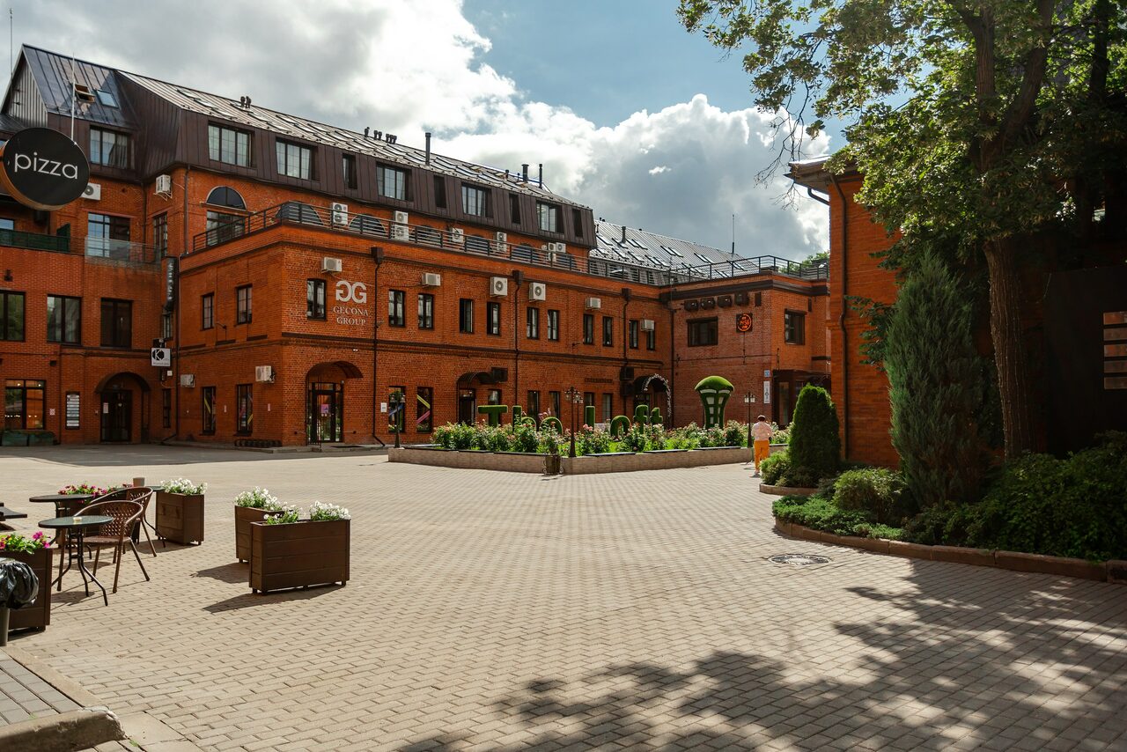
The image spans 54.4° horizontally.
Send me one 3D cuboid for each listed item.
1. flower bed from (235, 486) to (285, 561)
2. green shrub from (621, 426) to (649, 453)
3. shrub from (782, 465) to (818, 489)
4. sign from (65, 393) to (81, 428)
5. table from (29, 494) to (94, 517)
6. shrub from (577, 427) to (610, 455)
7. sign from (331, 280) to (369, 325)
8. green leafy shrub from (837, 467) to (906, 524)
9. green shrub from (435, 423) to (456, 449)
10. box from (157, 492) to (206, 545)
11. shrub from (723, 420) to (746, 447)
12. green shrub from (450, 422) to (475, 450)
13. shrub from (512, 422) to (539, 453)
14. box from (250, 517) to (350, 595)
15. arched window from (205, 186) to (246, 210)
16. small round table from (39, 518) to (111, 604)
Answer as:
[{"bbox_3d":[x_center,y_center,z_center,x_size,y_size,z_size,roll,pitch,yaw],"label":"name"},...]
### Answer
[{"bbox_3d":[-3.210,1.679,11.912,0.380,0.770,0.970,2,-3,-38],"label":"flower bed"},{"bbox_3d":[2.089,1.907,32.300,0.820,0.850,0.800,0,-2,0],"label":"green shrub"},{"bbox_3d":[5.002,2.162,23.100,0.780,0.520,0.720,0,-2,0],"label":"shrub"},{"bbox_3d":[-22.881,1.622,51.100,0.070,1.720,0.660,-2,-3,41],"label":"sign"},{"bbox_3d":[-5.769,1.742,12.590,0.630,0.700,0.630,0,-2,0],"label":"table"},{"bbox_3d":[0.866,1.846,31.253,1.000,0.820,0.950,0,-2,0],"label":"shrub"},{"bbox_3d":[-8.516,-2.903,43.800,0.080,1.780,1.850,-2,-3,39],"label":"sign"},{"bbox_3d":[4.058,1.585,14.451,0.930,0.760,0.880,-1,-2,16],"label":"green leafy shrub"},{"bbox_3d":[-3.836,1.982,35.500,0.750,0.900,0.750,0,-2,0],"label":"green shrub"},{"bbox_3d":[-4.708,1.734,13.450,0.270,0.600,0.820,2,-3,-41],"label":"box"},{"bbox_3d":[5.784,1.988,37.200,0.780,0.970,0.780,0,-2,0],"label":"shrub"},{"bbox_3d":[-3.146,1.927,34.500,0.850,0.900,0.850,0,-2,0],"label":"green shrub"},{"bbox_3d":[-1.100,1.850,32.200,0.780,0.920,0.780,0,-2,0],"label":"shrub"},{"bbox_3d":[-2.347,1.602,9.807,0.840,0.600,0.270,2,-3,-40],"label":"box"},{"bbox_3d":[-16.286,-8.578,52.853,0.200,1.120,2.250,-2,-3,39],"label":"arched window"},{"bbox_3d":[-4.235,1.618,9.542,0.630,0.700,0.630,0,-2,0],"label":"small round table"}]

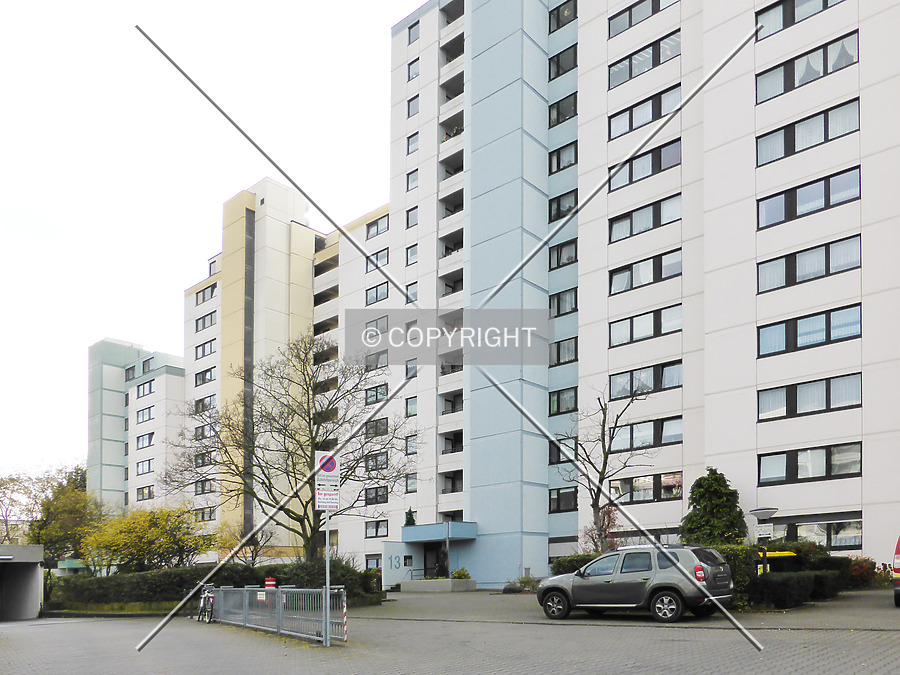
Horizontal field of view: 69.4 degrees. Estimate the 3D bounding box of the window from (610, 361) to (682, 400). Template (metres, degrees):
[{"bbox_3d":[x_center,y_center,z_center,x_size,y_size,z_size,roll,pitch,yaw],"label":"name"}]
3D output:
[{"bbox_3d":[9.921,2.176,32.900,3.800,1.370,0.200,-7,-11,37],"label":"window"}]

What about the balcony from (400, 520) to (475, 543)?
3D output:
[{"bbox_3d":[-0.620,11.371,38.100,3.500,0.920,2.500,-8,-13,40],"label":"balcony"}]

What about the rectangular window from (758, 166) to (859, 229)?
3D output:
[{"bbox_3d":[14.899,-5.721,27.085,3.800,1.310,0.200,-8,-13,40],"label":"rectangular window"}]

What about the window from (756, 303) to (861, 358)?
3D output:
[{"bbox_3d":[14.919,-0.216,27.085,3.800,1.330,0.200,-8,-13,40],"label":"window"}]

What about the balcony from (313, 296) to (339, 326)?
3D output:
[{"bbox_3d":[-11.119,-2.325,59.460,3.450,1.650,0.700,-8,-13,40],"label":"balcony"}]

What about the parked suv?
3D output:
[{"bbox_3d":[4.216,5.668,15.100,4.320,1.690,1.820,-11,-19,36],"label":"parked suv"}]

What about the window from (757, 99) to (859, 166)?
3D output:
[{"bbox_3d":[14.857,-8.438,27.085,3.800,1.310,0.200,-8,-13,40],"label":"window"}]

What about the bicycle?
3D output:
[{"bbox_3d":[-6.494,7.106,17.300,0.600,1.070,1.720,7,-17,-26],"label":"bicycle"}]

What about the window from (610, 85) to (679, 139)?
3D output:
[{"bbox_3d":[10.383,-12.012,34.700,3.800,1.400,0.200,-12,-19,39],"label":"window"}]

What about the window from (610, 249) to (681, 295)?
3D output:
[{"bbox_3d":[10.025,-3.278,33.435,3.820,1.310,0.200,-8,-13,40],"label":"window"}]

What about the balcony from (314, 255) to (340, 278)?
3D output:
[{"bbox_3d":[-11.362,-6.532,59.800,3.050,1.350,1.300,-7,-11,37],"label":"balcony"}]

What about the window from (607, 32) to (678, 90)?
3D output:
[{"bbox_3d":[10.234,-14.627,34.200,3.800,1.370,0.200,-7,-11,37],"label":"window"}]

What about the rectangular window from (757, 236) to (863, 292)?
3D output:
[{"bbox_3d":[14.988,-3.064,27.100,3.800,1.370,0.200,-7,-11,37],"label":"rectangular window"}]

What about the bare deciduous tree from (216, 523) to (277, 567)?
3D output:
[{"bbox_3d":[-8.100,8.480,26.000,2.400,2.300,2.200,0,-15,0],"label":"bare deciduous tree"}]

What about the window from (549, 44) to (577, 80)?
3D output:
[{"bbox_3d":[6.452,-15.530,36.860,1.800,1.330,0.200,-8,-13,40],"label":"window"}]

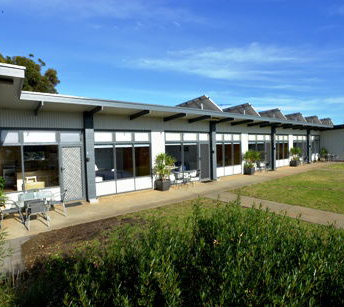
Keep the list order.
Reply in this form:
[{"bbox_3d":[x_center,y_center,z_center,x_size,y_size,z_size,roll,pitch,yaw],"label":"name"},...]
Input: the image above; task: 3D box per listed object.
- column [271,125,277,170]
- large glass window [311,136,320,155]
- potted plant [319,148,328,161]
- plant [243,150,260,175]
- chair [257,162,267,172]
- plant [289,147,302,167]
[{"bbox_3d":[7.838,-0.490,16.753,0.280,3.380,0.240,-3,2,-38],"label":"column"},{"bbox_3d":[14.509,-0.824,22.123,2.600,2.000,0.120,-3,2,-38],"label":"large glass window"},{"bbox_3d":[15.440,0.164,22.220,0.850,1.300,0.850,-3,2,-38],"label":"potted plant"},{"bbox_3d":[5.141,0.545,14.132,1.000,1.580,1.000,-3,2,-38],"label":"plant"},{"bbox_3d":[6.068,0.887,14.838,0.600,0.820,0.560,-2,2,-20],"label":"chair"},{"bbox_3d":[10.483,0.263,18.379,1.000,1.620,1.000,-3,2,-38],"label":"plant"}]

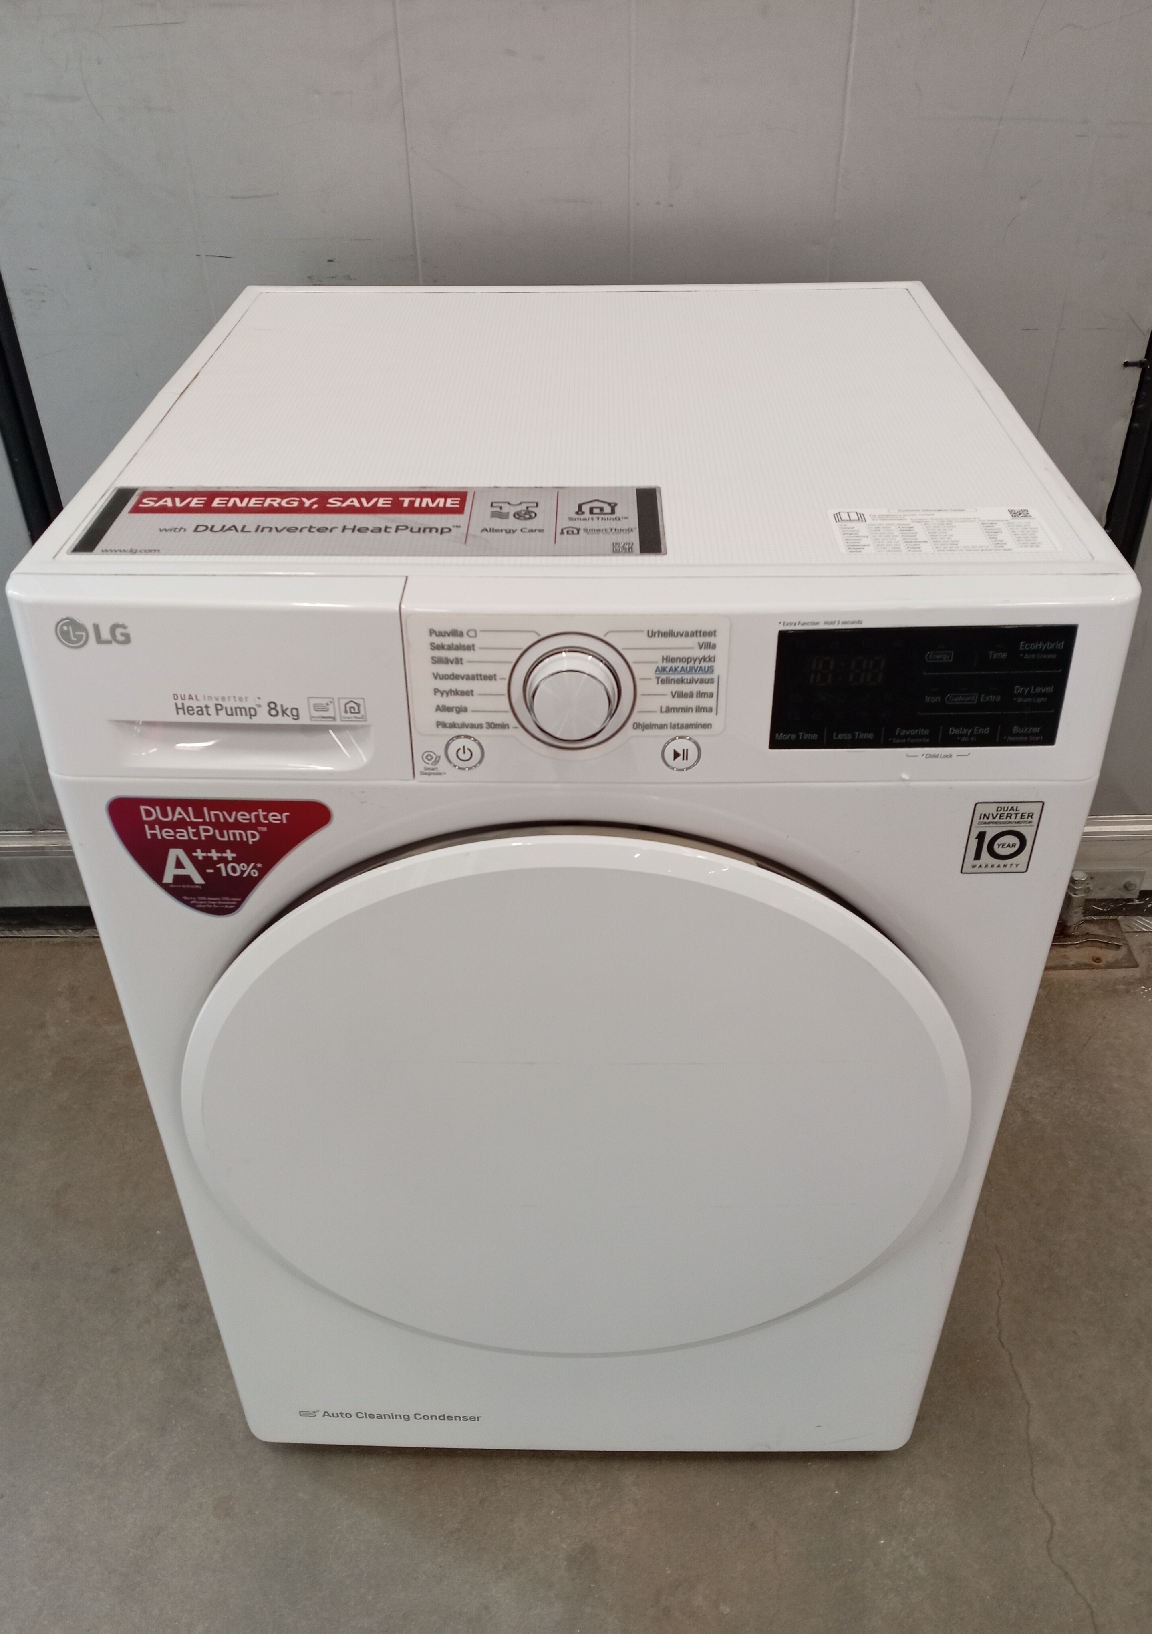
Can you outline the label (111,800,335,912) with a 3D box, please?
[{"bbox_3d":[-0.203,0.026,0.746,0.130,0.086,0.002,1,35,3],"label":"label"}]

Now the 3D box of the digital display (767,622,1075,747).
[{"bbox_3d":[0.184,-0.068,0.678,0.155,0.070,0.004,-1,30,0],"label":"digital display"}]

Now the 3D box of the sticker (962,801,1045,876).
[{"bbox_3d":[0.245,0.013,0.730,0.039,0.052,0.002,-1,35,-1],"label":"sticker"}]

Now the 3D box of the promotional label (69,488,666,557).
[{"bbox_3d":[-0.113,-0.170,0.729,0.328,0.002,0.094,0,37,1],"label":"promotional label"}]

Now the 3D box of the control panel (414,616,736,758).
[{"bbox_3d":[-0.003,-0.063,0.671,0.168,0.084,0.022,0,30,1],"label":"control panel"}]

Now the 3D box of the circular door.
[{"bbox_3d":[0.000,0.213,0.871,0.528,0.528,0.050,0,37,1],"label":"circular door"}]

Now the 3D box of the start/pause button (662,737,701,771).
[{"bbox_3d":[0.058,-0.034,0.696,0.022,0.022,0.005,0,30,1],"label":"start/pause button"}]

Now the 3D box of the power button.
[{"bbox_3d":[-0.061,-0.034,0.698,0.022,0.022,0.005,1,30,2],"label":"power button"}]

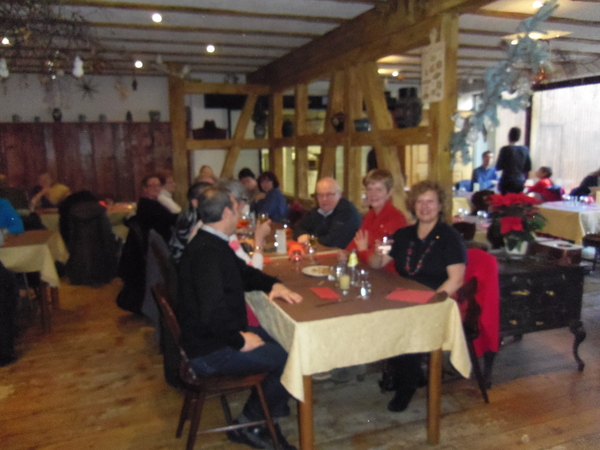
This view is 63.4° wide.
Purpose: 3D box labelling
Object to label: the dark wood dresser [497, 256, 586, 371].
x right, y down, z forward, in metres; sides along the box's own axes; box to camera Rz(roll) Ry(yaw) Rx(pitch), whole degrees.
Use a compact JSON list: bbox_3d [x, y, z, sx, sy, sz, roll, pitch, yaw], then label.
[{"bbox_3d":[1.400,0.590,3.261,0.800,0.720,0.560,-4,10,-16],"label":"dark wood dresser"}]

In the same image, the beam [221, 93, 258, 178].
[{"bbox_3d":[-1.060,-1.337,7.920,0.160,1.632,0.140,21,0,-22],"label":"beam"}]

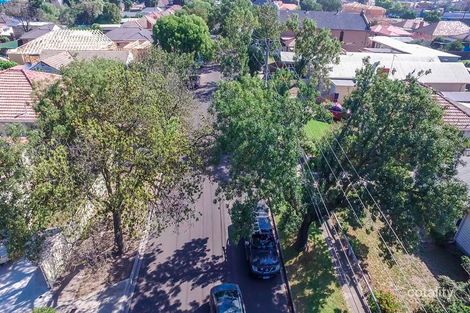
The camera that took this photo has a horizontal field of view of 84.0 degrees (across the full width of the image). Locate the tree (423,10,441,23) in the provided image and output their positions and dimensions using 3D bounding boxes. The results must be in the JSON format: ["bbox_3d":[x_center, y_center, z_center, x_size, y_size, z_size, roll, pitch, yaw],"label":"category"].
[{"bbox_3d":[91.932,-65.264,122.163,8.000,6.800,8.000,-2,33,-3],"label":"tree"}]

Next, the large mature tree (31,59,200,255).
[{"bbox_3d":[-6.618,1.650,14.903,9.200,11.400,9.200,-2,33,-3],"label":"large mature tree"}]

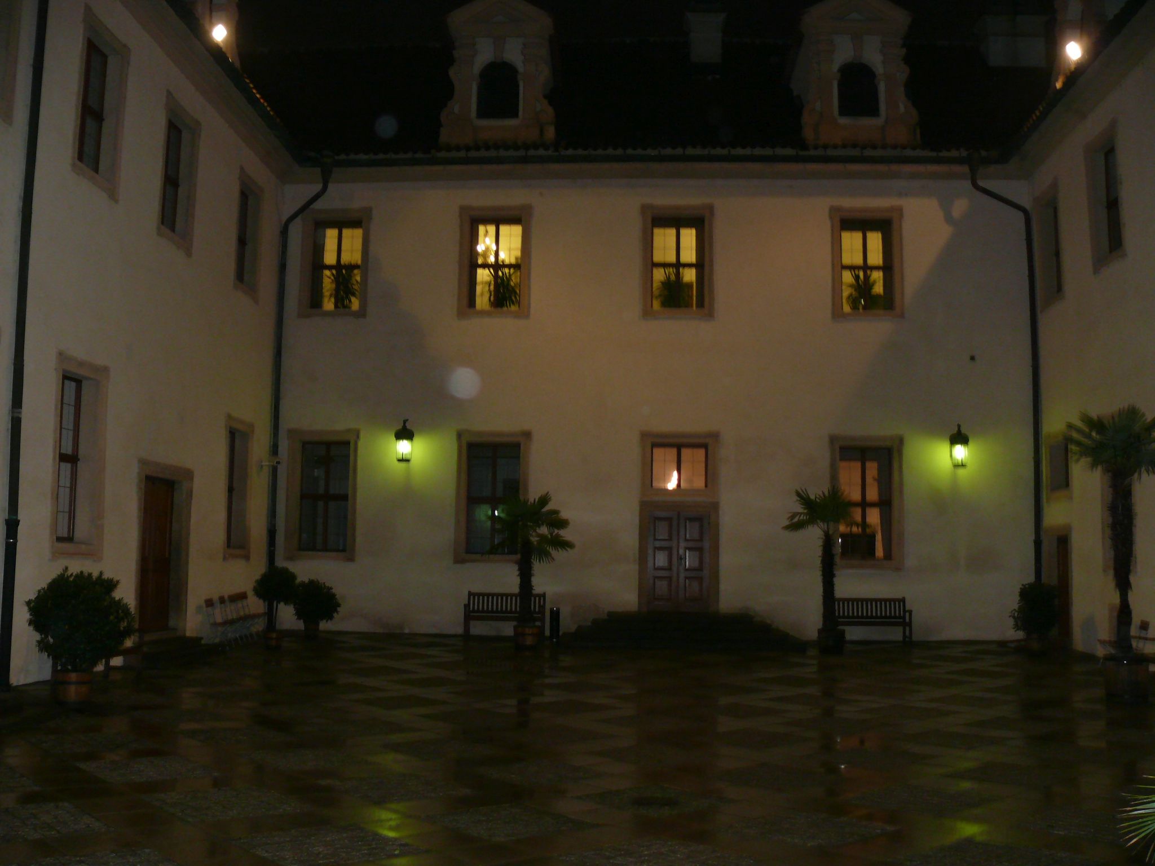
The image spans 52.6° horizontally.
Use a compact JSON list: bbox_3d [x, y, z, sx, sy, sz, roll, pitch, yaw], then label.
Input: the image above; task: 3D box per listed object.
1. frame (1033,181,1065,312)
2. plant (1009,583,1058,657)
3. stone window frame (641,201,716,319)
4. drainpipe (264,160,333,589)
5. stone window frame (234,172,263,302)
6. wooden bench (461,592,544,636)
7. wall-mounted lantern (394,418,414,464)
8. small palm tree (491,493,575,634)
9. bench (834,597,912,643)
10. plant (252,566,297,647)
[{"bbox_3d":[9.051,-3.541,22.212,0.250,2.351,1.379,0,-6,4],"label":"frame"},{"bbox_3d":[7.782,3.157,19.907,0.808,1.244,0.808,0,-6,3],"label":"plant"},{"bbox_3d":[2.030,-3.453,23.627,1.460,2.348,0.250,0,-6,3],"label":"stone window frame"},{"bbox_3d":[-5.538,-0.909,23.307,1.080,9.620,0.470,0,-6,3],"label":"drainpipe"},{"bbox_3d":[-6.514,-3.839,22.946,0.250,2.384,1.396,0,-6,2],"label":"stone window frame"},{"bbox_3d":[-1.495,3.726,23.955,1.622,0.910,0.600,0,-6,3],"label":"wooden bench"},{"bbox_3d":[-3.770,0.172,25.523,0.427,0.950,0.550,0,-6,3],"label":"wall-mounted lantern"},{"bbox_3d":[-0.804,2.324,20.814,1.501,2.493,1.501,0,-6,3],"label":"small palm tree"},{"bbox_3d":[5.385,3.492,21.669,1.530,0.870,0.600,0,-6,3],"label":"bench"},{"bbox_3d":[-5.101,2.930,19.737,0.748,1.383,0.748,0,-6,3],"label":"plant"}]

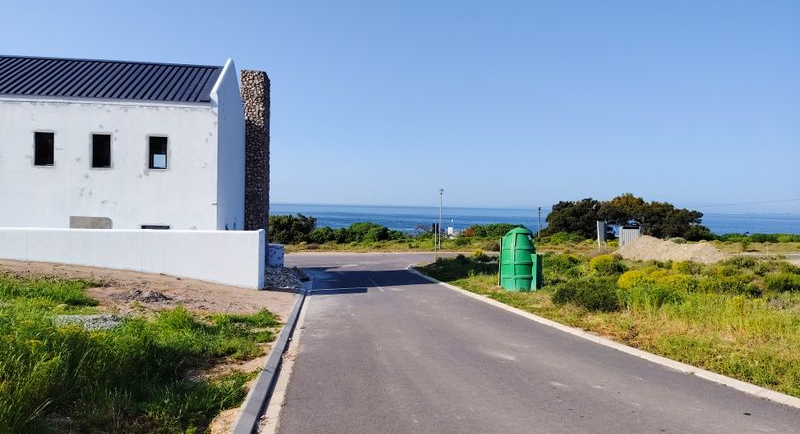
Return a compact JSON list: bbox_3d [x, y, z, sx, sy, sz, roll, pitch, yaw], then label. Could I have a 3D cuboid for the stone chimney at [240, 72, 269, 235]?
[{"bbox_3d":[-6.829,-2.110,26.035,1.040,9.020,1.650,1,1,-7],"label":"stone chimney"}]

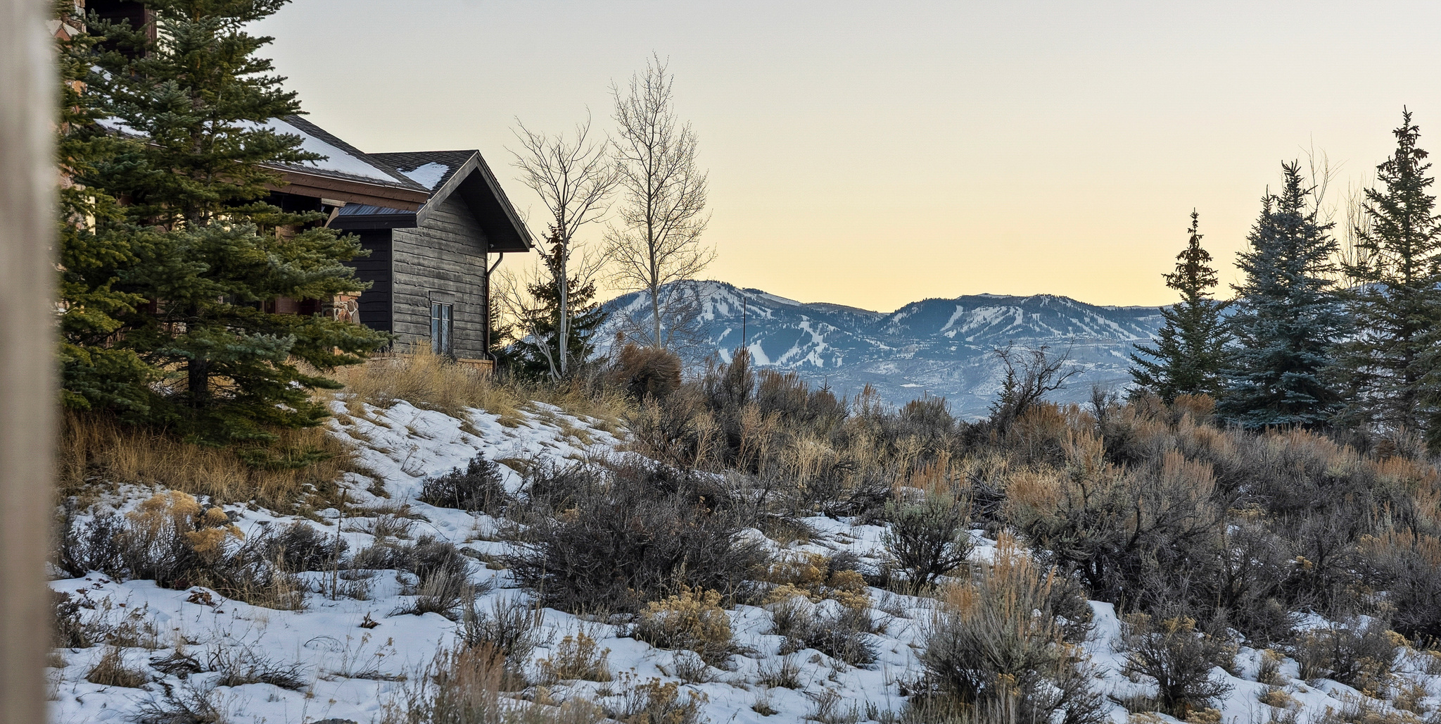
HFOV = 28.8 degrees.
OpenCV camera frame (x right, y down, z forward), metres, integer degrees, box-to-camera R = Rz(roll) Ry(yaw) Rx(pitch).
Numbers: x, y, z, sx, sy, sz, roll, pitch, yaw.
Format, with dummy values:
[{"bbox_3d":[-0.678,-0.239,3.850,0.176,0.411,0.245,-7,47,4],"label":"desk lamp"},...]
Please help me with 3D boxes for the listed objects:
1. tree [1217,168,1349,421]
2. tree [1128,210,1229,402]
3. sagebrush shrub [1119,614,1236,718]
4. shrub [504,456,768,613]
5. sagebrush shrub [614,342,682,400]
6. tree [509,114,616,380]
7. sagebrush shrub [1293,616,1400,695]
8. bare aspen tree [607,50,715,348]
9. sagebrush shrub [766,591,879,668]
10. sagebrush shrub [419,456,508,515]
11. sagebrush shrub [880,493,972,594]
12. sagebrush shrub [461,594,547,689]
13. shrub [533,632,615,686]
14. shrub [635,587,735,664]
[{"bbox_3d":[9.437,-1.066,47.000,2.208,4.586,2.200,0,-1,0],"label":"tree"},{"bbox_3d":[8.162,-0.904,50.000,1.847,3.614,1.900,0,-1,0],"label":"tree"},{"bbox_3d":[2.452,1.626,15.000,0.596,0.542,0.550,0,-1,0],"label":"sagebrush shrub"},{"bbox_3d":[-0.642,1.313,21.300,1.993,1.141,1.600,0,-1,0],"label":"shrub"},{"bbox_3d":[-1.204,0.177,46.500,1.120,0.950,1.000,0,-1,0],"label":"sagebrush shrub"},{"bbox_3d":[-3.317,-2.381,59.000,2.251,5.663,2.200,0,-1,0],"label":"tree"},{"bbox_3d":[4.108,1.929,18.400,0.702,0.497,0.600,0,-1,0],"label":"sagebrush shrub"},{"bbox_3d":[-1.332,-3.199,62.000,2.390,7.195,2.300,0,-1,0],"label":"bare aspen tree"},{"bbox_3d":[0.552,1.447,15.200,0.610,0.403,0.550,0,-1,0],"label":"sagebrush shrub"},{"bbox_3d":[-2.569,1.226,28.000,0.877,0.583,0.750,0,-1,0],"label":"sagebrush shrub"},{"bbox_3d":[1.671,1.474,22.800,0.751,0.791,0.700,0,-1,0],"label":"sagebrush shrub"},{"bbox_3d":[-1.119,1.434,14.400,0.451,0.451,0.450,0,-1,0],"label":"sagebrush shrub"},{"bbox_3d":[-0.898,1.817,17.200,0.477,0.318,0.420,0,-1,0],"label":"shrub"},{"bbox_3d":[-0.233,1.729,18.400,0.665,0.482,0.580,0,-1,0],"label":"shrub"}]

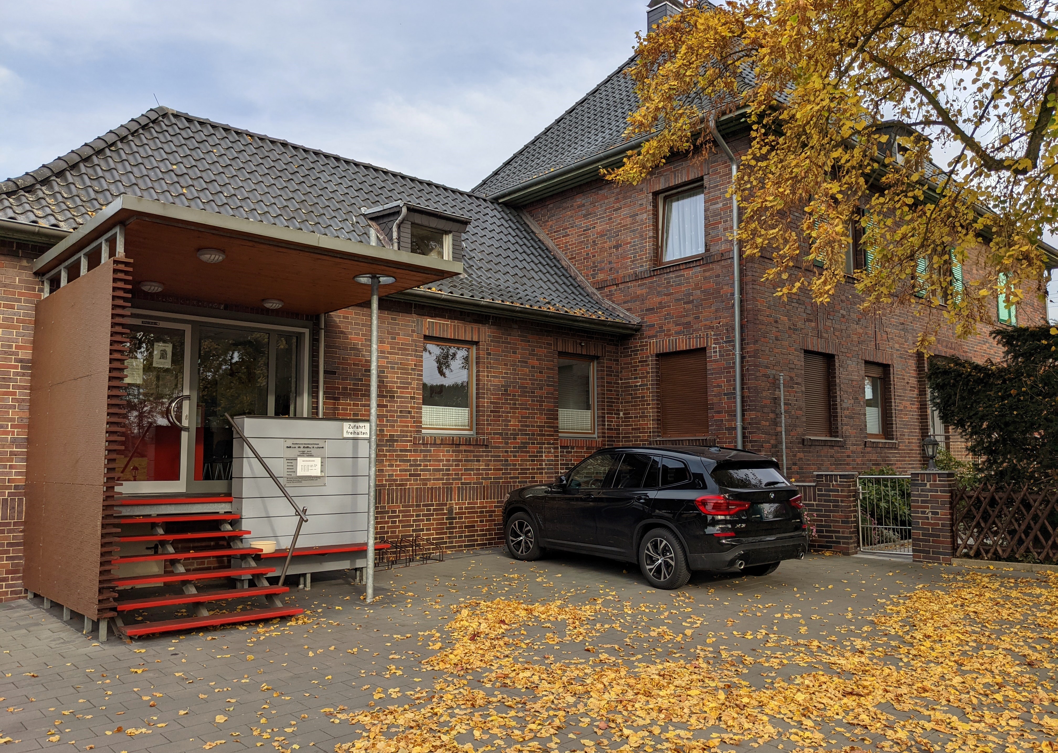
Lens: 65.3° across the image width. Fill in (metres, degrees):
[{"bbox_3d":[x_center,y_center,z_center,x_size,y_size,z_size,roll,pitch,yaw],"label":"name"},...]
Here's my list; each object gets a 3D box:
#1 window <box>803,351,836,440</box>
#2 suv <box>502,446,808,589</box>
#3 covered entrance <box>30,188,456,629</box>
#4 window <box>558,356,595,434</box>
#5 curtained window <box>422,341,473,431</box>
[{"bbox_3d":[5.469,0.372,15.699,1.220,1.600,0.130,5,-8,-42],"label":"window"},{"bbox_3d":[1.547,1.828,11.631,1.950,1.676,4.700,3,-6,-36],"label":"suv"},{"bbox_3d":[-3.217,0.592,9.390,3.800,3.840,3.720,5,-8,-42],"label":"covered entrance"},{"bbox_3d":[0.892,0.414,15.905,1.140,1.550,0.130,5,-8,-42],"label":"window"},{"bbox_3d":[-1.363,0.214,13.845,1.150,1.560,0.130,5,-8,-42],"label":"curtained window"}]

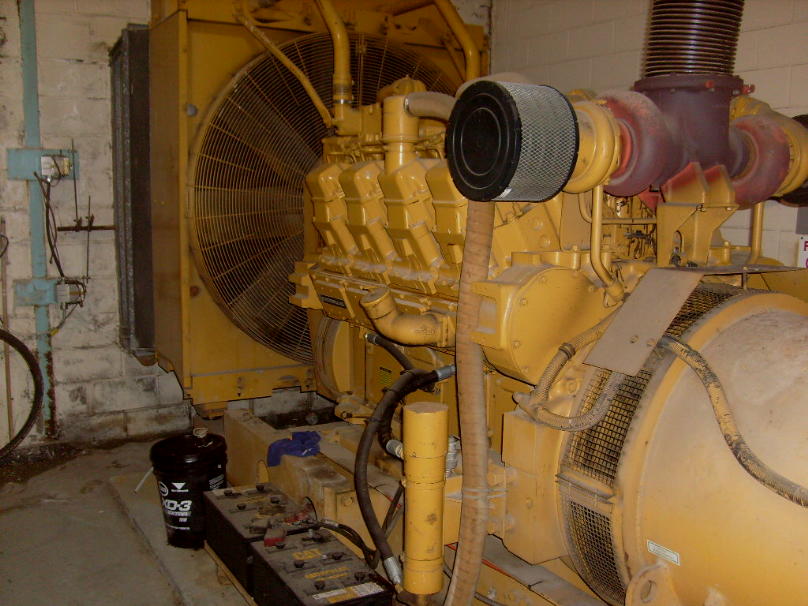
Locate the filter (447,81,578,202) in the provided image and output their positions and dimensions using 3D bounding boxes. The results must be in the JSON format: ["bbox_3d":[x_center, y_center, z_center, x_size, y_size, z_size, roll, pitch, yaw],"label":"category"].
[{"bbox_3d":[0.259,-0.383,1.963,0.178,0.283,0.283,-3,9,-30],"label":"filter"}]

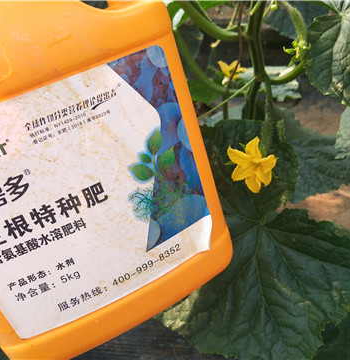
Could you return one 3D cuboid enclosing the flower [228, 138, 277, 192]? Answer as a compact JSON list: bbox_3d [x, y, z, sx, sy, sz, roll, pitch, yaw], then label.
[{"bbox_3d":[0.071,-0.014,0.385,0.046,0.051,0.030,1,5,21],"label":"flower"}]

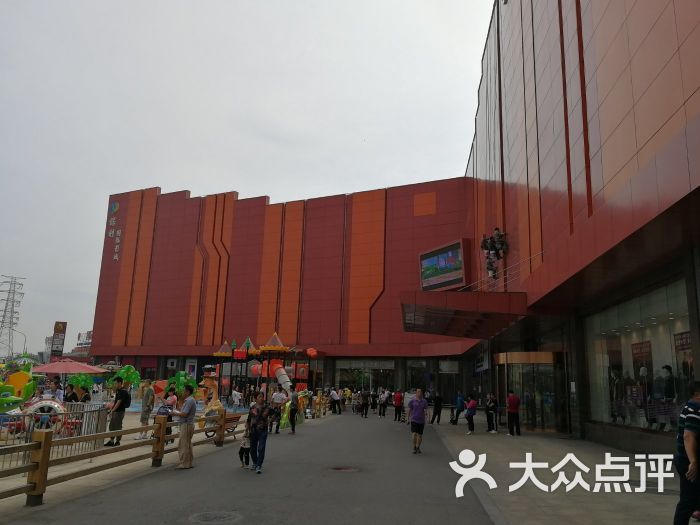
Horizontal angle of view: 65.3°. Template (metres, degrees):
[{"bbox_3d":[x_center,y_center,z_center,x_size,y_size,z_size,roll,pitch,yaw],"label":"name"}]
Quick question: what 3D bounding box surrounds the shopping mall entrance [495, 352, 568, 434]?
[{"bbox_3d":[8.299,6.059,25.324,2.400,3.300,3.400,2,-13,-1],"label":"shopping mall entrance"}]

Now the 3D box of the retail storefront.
[{"bbox_3d":[8.318,2.995,16.144,0.450,3.650,7.400,1,-13,6],"label":"retail storefront"}]

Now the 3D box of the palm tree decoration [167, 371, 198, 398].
[{"bbox_3d":[-9.190,6.990,29.601,1.750,2.153,1.750,6,-13,-16],"label":"palm tree decoration"}]

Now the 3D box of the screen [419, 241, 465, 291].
[{"bbox_3d":[7.510,0.405,43.582,0.600,3.400,5.150,3,-11,-30],"label":"screen"}]

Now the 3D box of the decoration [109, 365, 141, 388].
[{"bbox_3d":[-12.031,6.608,28.777,1.750,2.341,1.750,7,-14,-21],"label":"decoration"}]

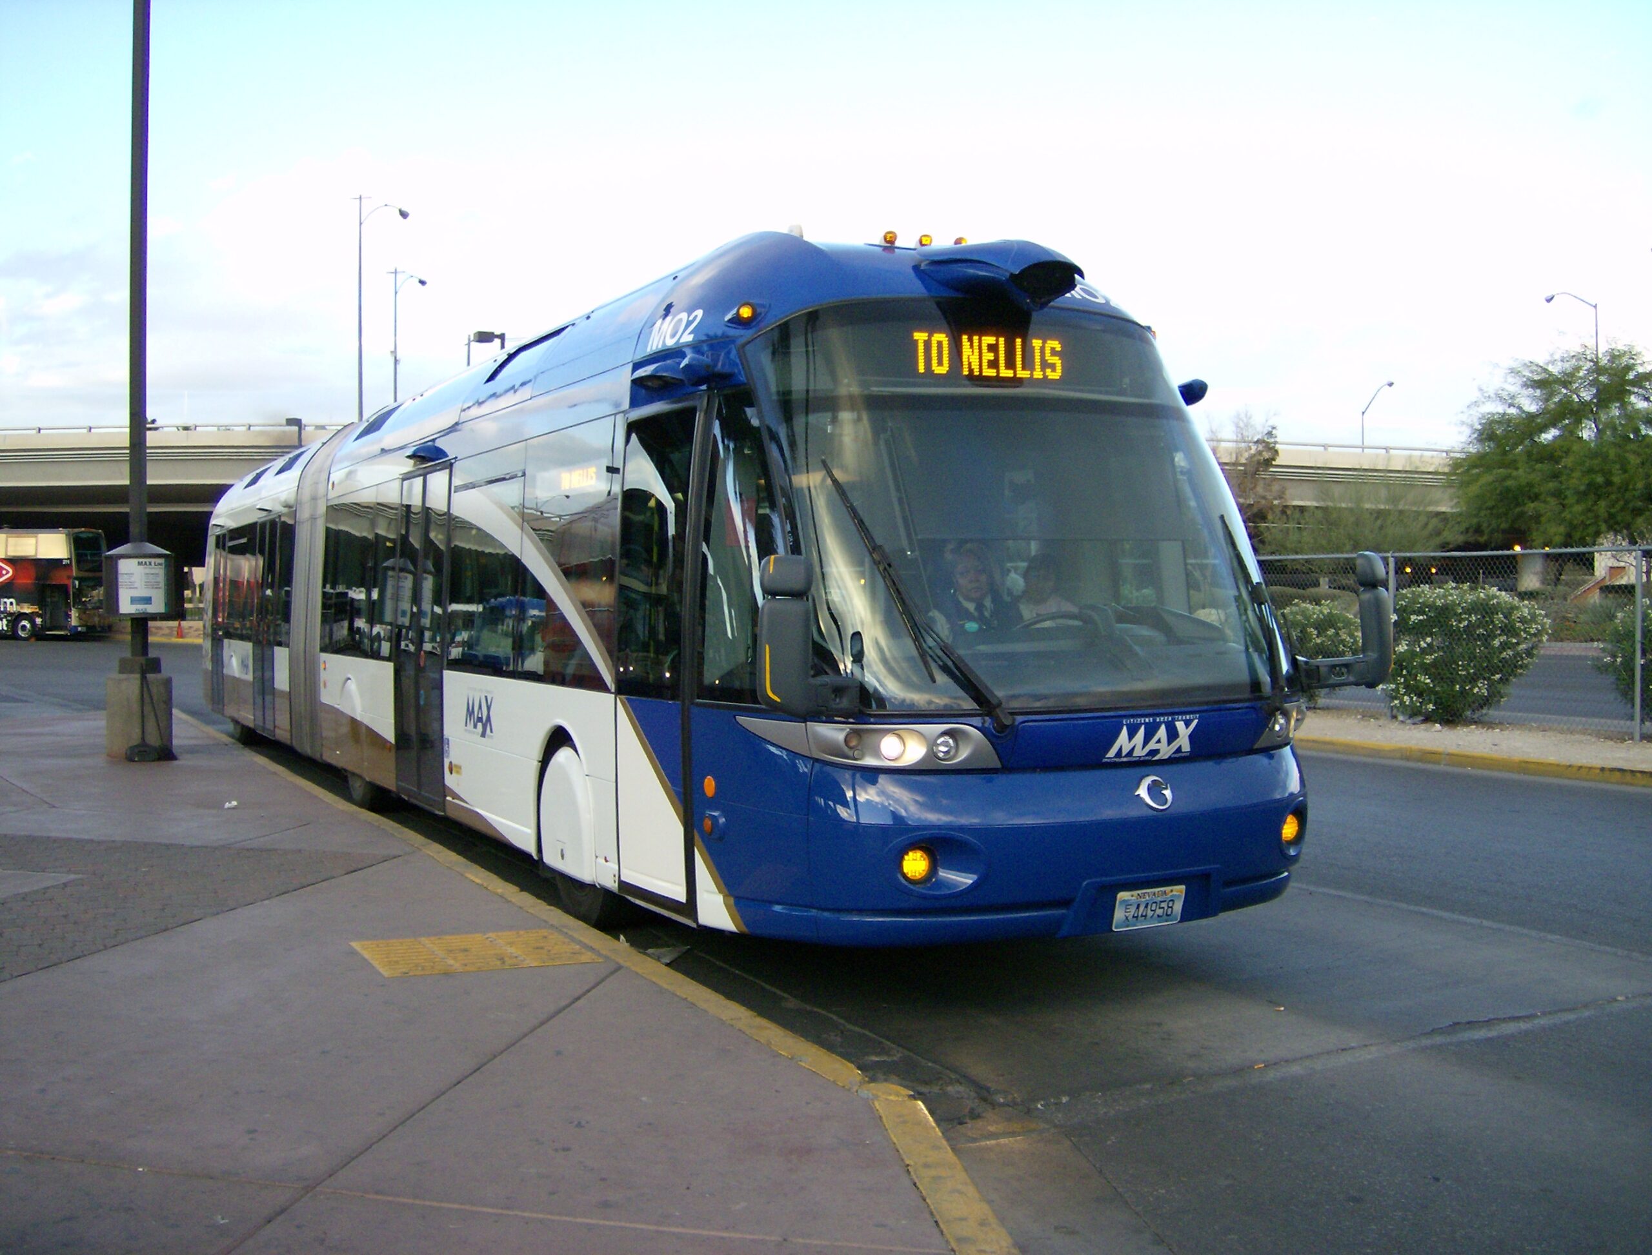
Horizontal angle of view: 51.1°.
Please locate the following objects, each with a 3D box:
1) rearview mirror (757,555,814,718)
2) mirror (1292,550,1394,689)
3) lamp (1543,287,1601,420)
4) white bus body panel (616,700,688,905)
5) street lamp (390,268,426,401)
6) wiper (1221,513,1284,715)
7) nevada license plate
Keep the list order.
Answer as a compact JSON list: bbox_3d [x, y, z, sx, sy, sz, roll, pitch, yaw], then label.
[{"bbox_3d":[-0.143,0.029,5.921,0.205,0.560,0.140,-1,1,-2],"label":"rearview mirror"},{"bbox_3d":[2.136,-0.024,7.069,0.410,0.555,0.190,-2,1,-34],"label":"mirror"},{"bbox_3d":[24.100,-5.000,55.800,0.500,11.500,2.000,-1,1,-30],"label":"lamp"},{"bbox_3d":[-0.719,0.711,7.293,0.050,0.800,0.780,-1,1,-26],"label":"white bus body panel"},{"bbox_3d":[-14.100,-5.600,58.800,0.500,12.800,1.700,0,1,23],"label":"street lamp"},{"bbox_3d":[1.717,-0.088,6.914,0.110,1.030,0.120,-28,-48,25],"label":"wiper"},{"bbox_3d":[1.180,1.027,6.302,0.305,0.152,0.012,-1,15,-28],"label":"nevada license plate"}]

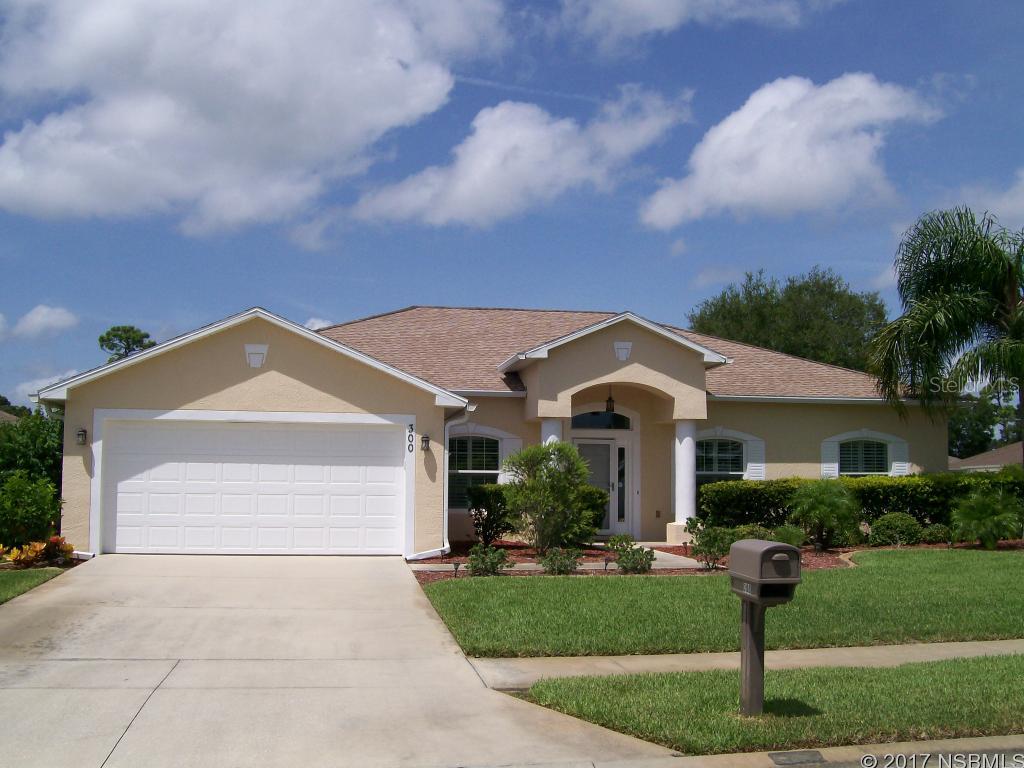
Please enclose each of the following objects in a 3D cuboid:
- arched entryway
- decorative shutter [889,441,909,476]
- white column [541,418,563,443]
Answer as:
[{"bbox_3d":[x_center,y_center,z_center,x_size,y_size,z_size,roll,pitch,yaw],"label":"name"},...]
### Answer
[{"bbox_3d":[1.886,1.811,22.691,1.750,2.850,0.220,1,-5,-10],"label":"arched entryway"},{"bbox_3d":[8.706,2.062,23.864,0.420,1.500,0.070,1,-5,-10],"label":"decorative shutter"},{"bbox_3d":[0.765,1.833,20.474,0.520,2.396,0.520,1,-3,-6],"label":"white column"}]

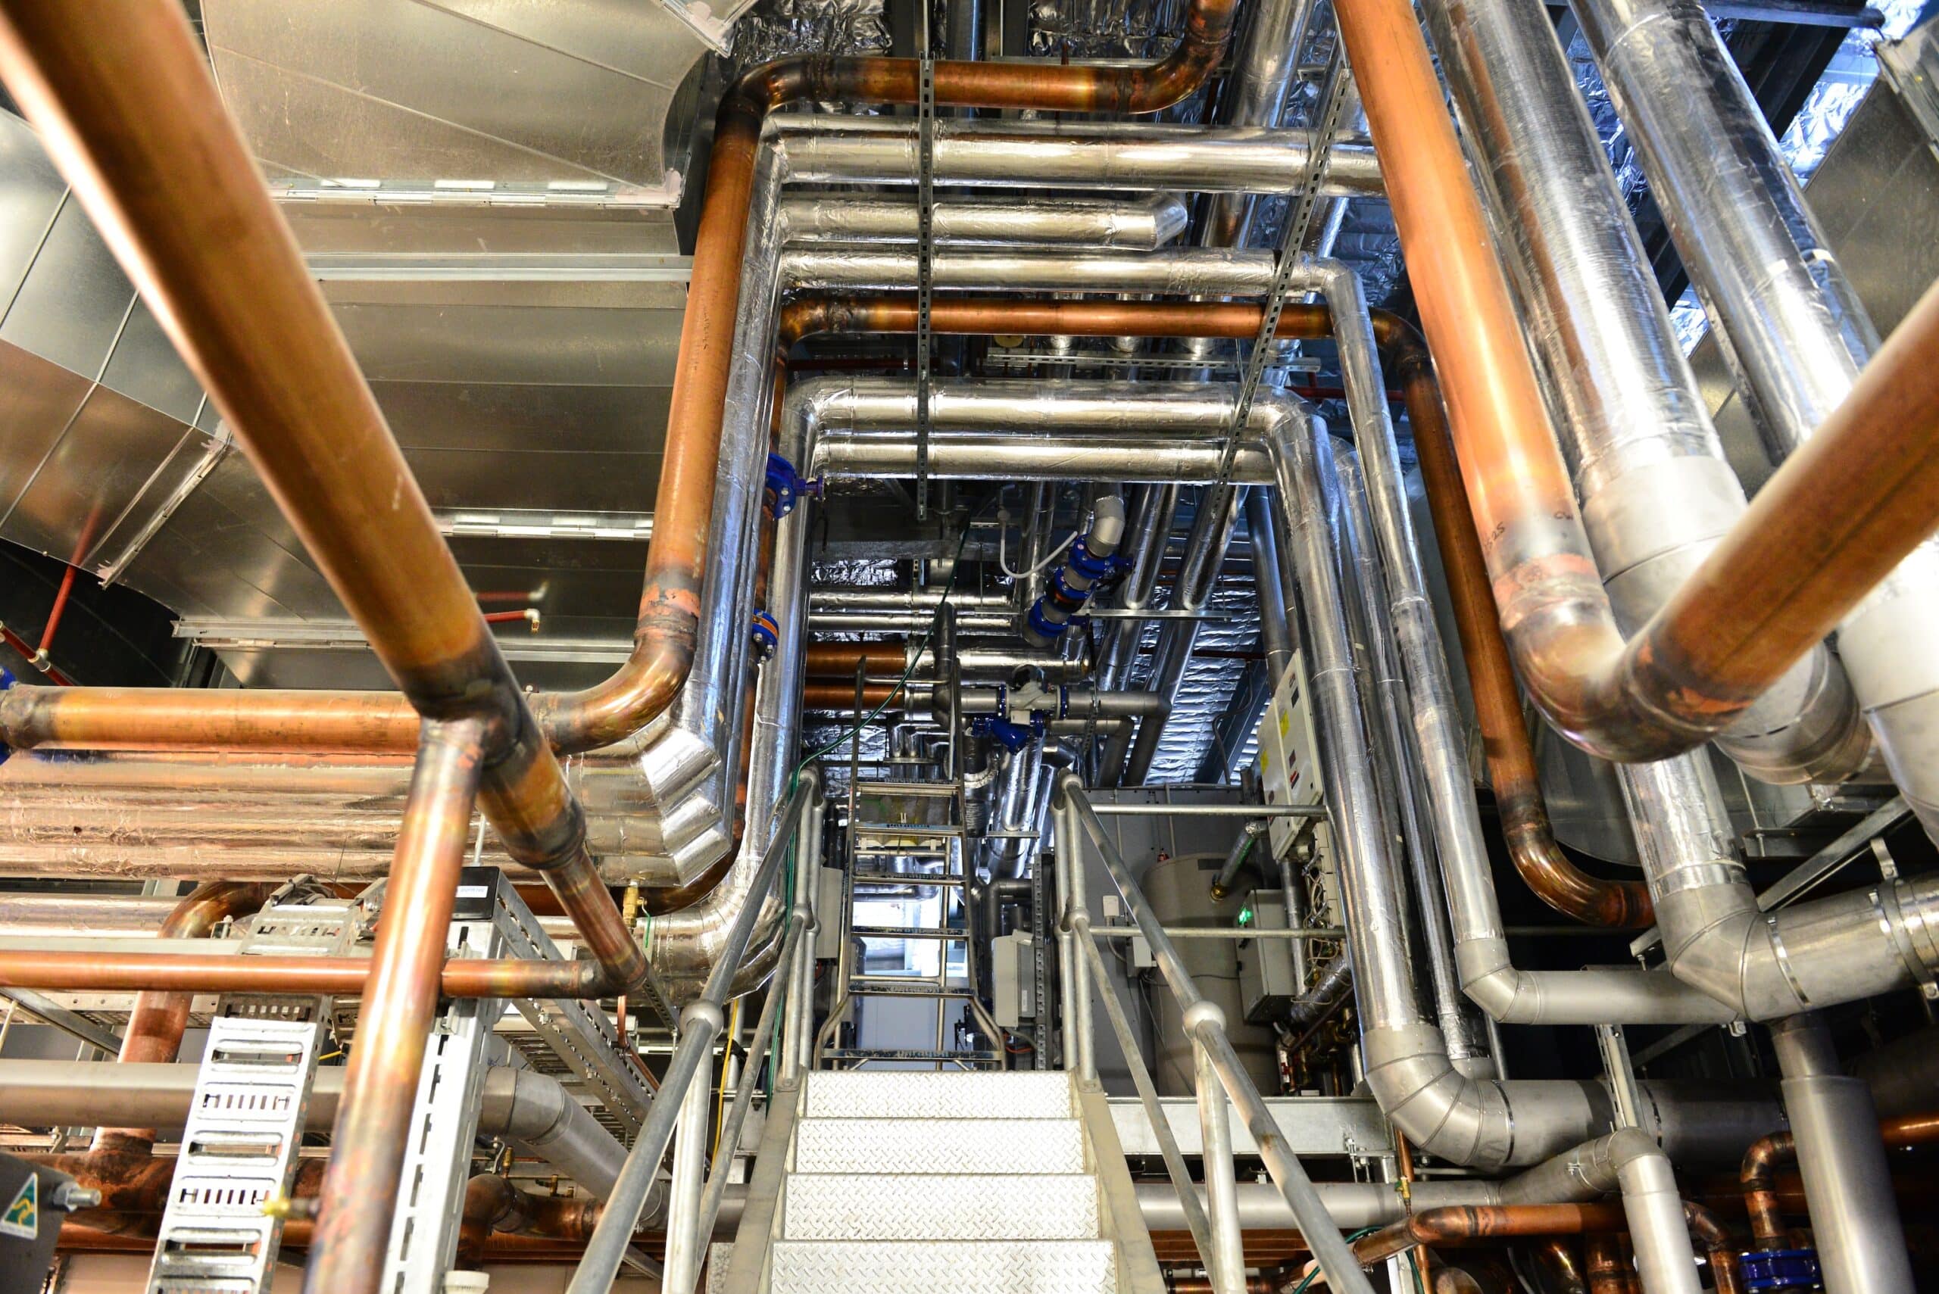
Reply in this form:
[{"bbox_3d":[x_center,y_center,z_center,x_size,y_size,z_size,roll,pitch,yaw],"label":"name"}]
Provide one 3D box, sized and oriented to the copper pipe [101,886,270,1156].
[{"bbox_3d":[-2.112,0.976,3.482,0.240,0.710,0.130,0,-31,0],"label":"copper pipe"}]

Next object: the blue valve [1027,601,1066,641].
[{"bbox_3d":[0.447,-0.147,7.400,0.210,0.210,0.120,11,-33,-18],"label":"blue valve"}]

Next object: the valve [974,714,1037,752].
[{"bbox_3d":[0.222,0.533,8.050,0.390,0.210,0.180,0,-31,0],"label":"valve"}]

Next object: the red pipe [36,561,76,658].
[{"bbox_3d":[-4.114,-0.164,5.837,0.035,0.510,0.035,-3,-29,-2],"label":"red pipe"}]

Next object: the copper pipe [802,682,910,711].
[{"bbox_3d":[-0.721,0.317,8.150,0.680,0.150,0.150,0,-31,0],"label":"copper pipe"}]

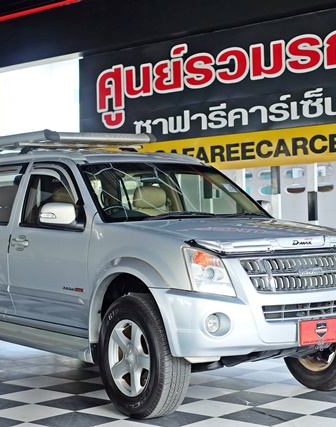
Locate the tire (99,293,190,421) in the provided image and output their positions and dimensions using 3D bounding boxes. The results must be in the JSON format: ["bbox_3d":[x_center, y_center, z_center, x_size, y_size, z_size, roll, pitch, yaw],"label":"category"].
[{"bbox_3d":[-0.141,0.858,5.705,0.240,0.745,0.745,0,-1,-35],"label":"tire"}]

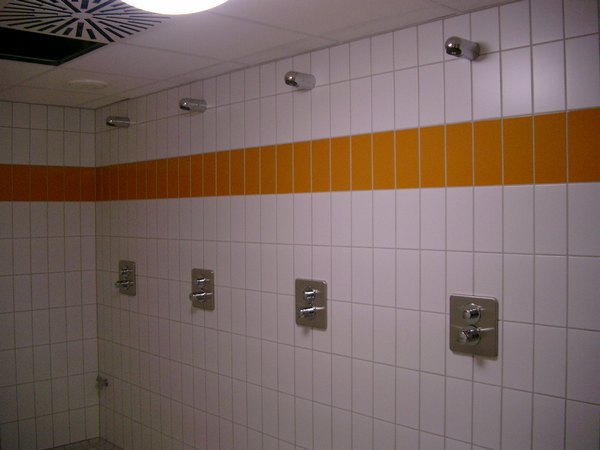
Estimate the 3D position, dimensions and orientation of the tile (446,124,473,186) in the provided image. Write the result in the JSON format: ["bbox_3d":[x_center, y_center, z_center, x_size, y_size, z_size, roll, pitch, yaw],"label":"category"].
[{"bbox_3d":[0.603,-0.264,2.424,0.010,0.242,0.118,-1,1,-44],"label":"tile"}]

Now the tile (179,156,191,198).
[{"bbox_3d":[-0.666,-0.278,3.737,0.010,0.242,0.118,-1,1,-44],"label":"tile"}]

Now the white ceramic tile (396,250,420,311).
[{"bbox_3d":[0.440,0.223,2.608,0.010,0.242,0.118,-1,1,-44],"label":"white ceramic tile"}]

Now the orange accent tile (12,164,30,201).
[{"bbox_3d":[-1.839,-0.275,4.237,0.009,0.242,0.118,1,1,45],"label":"orange accent tile"}]

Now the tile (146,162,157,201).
[{"bbox_3d":[-0.946,-0.288,4.108,0.010,0.248,0.123,-1,1,-45],"label":"tile"}]

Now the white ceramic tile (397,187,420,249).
[{"bbox_3d":[0.436,-0.024,2.578,0.010,0.240,0.118,-1,1,-44],"label":"white ceramic tile"}]

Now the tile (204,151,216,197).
[{"bbox_3d":[-0.490,-0.276,3.520,0.010,0.240,0.118,-1,1,-44],"label":"tile"}]

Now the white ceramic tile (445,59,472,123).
[{"bbox_3d":[0.611,-0.514,2.463,0.118,0.243,0.010,1,1,45],"label":"white ceramic tile"}]

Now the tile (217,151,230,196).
[{"bbox_3d":[-0.414,-0.281,3.490,0.118,0.243,0.010,1,1,45],"label":"tile"}]

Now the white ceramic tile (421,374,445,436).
[{"bbox_3d":[0.533,0.715,2.571,0.118,0.243,0.010,1,1,45],"label":"white ceramic tile"}]

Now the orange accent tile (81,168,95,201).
[{"bbox_3d":[-1.479,-0.282,4.466,0.110,0.240,0.010,-1,1,-44],"label":"orange accent tile"}]

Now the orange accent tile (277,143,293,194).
[{"bbox_3d":[-0.071,-0.277,3.149,0.118,0.243,0.010,1,1,45],"label":"orange accent tile"}]

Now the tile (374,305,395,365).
[{"bbox_3d":[0.369,0.478,2.784,0.010,0.248,0.123,-1,1,-45],"label":"tile"}]

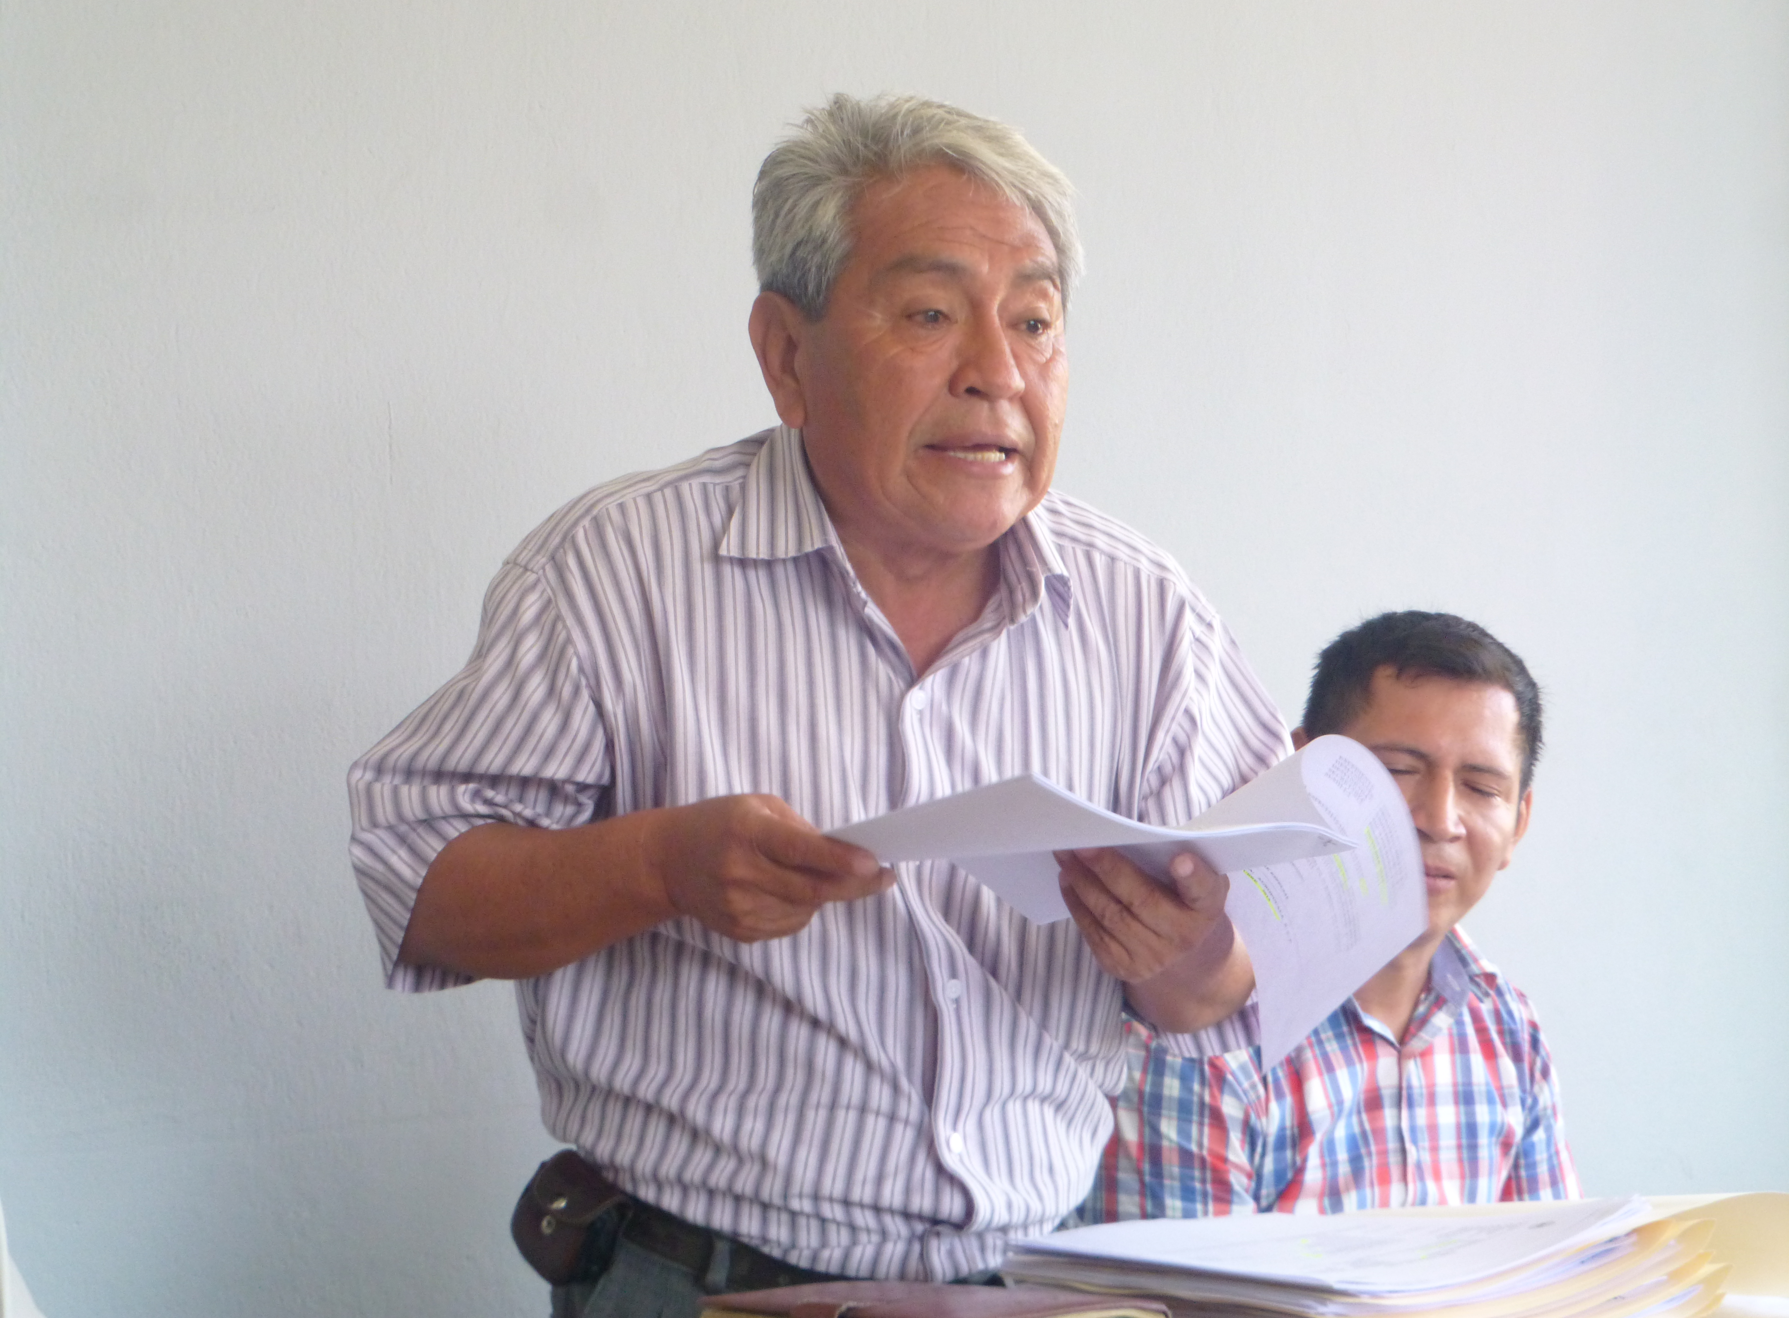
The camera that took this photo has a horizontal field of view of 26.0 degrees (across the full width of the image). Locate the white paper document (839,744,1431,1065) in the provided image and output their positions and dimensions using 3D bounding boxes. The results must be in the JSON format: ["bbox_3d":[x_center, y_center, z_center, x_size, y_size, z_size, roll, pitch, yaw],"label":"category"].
[{"bbox_3d":[0.115,0.113,1.890,0.270,0.155,0.230,-1,3,-22],"label":"white paper document"}]

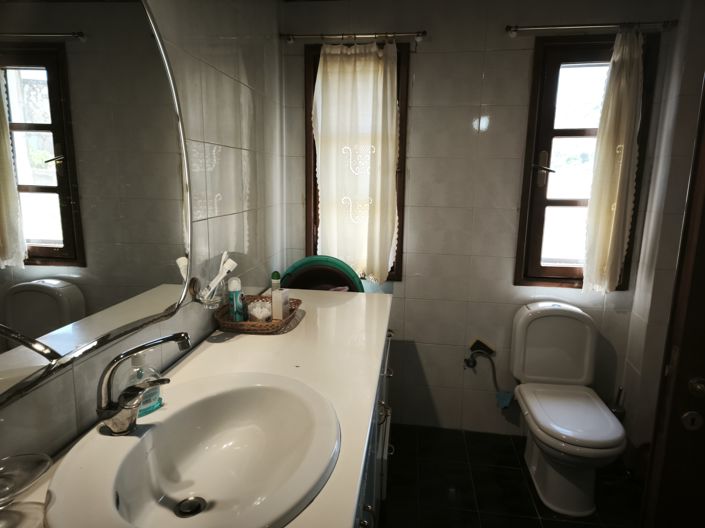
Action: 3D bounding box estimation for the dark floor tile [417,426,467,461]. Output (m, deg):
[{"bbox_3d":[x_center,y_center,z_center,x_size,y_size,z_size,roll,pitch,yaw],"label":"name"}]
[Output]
[{"bbox_3d":[0.481,0.971,2.505,0.254,0.012,0.309,2,11,8],"label":"dark floor tile"}]

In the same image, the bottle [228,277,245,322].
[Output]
[{"bbox_3d":[-0.451,0.139,1.809,0.053,0.179,0.053,2,11,8],"label":"bottle"}]

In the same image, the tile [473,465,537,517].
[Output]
[{"bbox_3d":[0.690,1.042,2.159,0.254,0.012,0.334,2,11,8],"label":"tile"}]

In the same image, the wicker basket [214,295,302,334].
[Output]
[{"bbox_3d":[-0.353,0.202,1.847,0.263,0.057,0.350,2,11,8],"label":"wicker basket"}]

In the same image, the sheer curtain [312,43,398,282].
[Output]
[{"bbox_3d":[0.012,-0.492,2.386,0.438,1.186,0.070,2,11,8],"label":"sheer curtain"}]

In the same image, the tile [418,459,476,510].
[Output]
[{"bbox_3d":[0.438,1.032,2.192,0.254,0.012,0.334,2,11,8],"label":"tile"}]

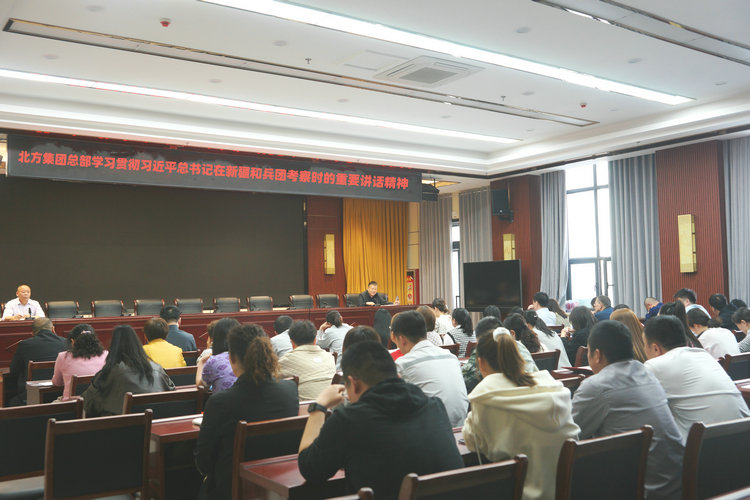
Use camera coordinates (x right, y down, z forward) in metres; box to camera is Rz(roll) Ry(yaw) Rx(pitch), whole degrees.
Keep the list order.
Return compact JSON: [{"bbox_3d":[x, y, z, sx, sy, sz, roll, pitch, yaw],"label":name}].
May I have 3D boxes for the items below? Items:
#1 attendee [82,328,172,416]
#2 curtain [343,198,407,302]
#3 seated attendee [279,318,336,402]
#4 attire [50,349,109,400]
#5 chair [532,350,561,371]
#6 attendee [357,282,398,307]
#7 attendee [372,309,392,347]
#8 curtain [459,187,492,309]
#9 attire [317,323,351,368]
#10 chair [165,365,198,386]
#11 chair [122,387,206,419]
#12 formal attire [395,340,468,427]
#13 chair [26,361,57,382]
[{"bbox_3d":[-1.531,1.128,4.515,0.540,1.310,0.800,1,-3,-35],"label":"attendee"},{"bbox_3d":[0.030,0.401,15.165,1.653,2.950,0.200,1,-3,-36],"label":"curtain"},{"bbox_3d":[-0.525,1.116,5.099,0.520,1.260,0.750,1,-3,-36],"label":"seated attendee"},{"bbox_3d":[-2.103,0.998,5.206,0.460,0.600,0.450,1,-3,-36],"label":"attire"},{"bbox_3d":[1.265,1.332,6.276,0.460,0.940,0.540,1,-3,-34],"label":"chair"},{"bbox_3d":[0.082,1.097,12.258,0.600,1.220,0.720,1,-3,-36],"label":"attendee"},{"bbox_3d":[0.069,1.328,8.641,0.460,1.270,0.750,1,-3,-35],"label":"attendee"},{"bbox_3d":[1.954,0.481,14.240,0.200,3.385,0.957,1,-3,-34],"label":"curtain"},{"bbox_3d":[-0.404,1.070,7.655,0.500,0.620,0.420,0,-3,-21],"label":"attire"},{"bbox_3d":[-1.513,1.375,5.715,0.460,0.950,0.540,1,-3,-35],"label":"chair"},{"bbox_3d":[-1.329,1.286,4.356,0.460,0.940,0.540,1,-3,-34],"label":"chair"},{"bbox_3d":[0.324,0.889,4.322,0.520,0.720,0.520,1,-3,-35],"label":"formal attire"},{"bbox_3d":[-2.706,1.378,6.129,0.460,0.950,0.540,1,-3,-36],"label":"chair"}]

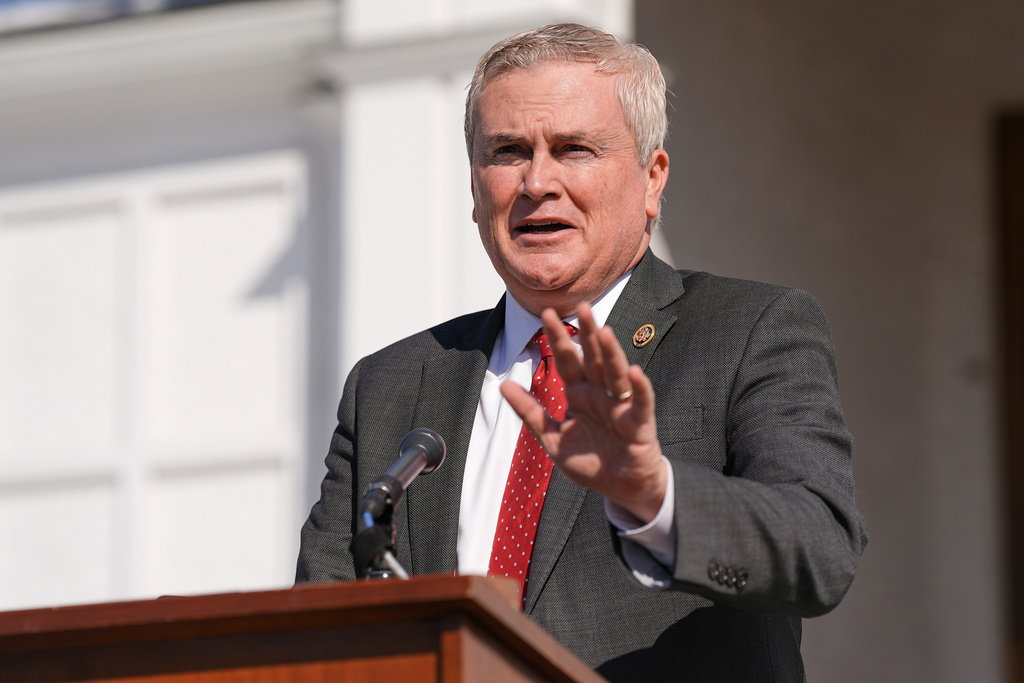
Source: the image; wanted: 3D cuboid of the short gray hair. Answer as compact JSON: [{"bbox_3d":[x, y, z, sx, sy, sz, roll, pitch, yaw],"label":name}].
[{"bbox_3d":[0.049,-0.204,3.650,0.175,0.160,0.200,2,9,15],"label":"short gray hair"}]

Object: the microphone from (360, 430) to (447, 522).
[{"bbox_3d":[-0.091,0.111,3.330,0.038,0.038,0.150,3,20,16],"label":"microphone"}]

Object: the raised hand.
[{"bbox_3d":[0.060,0.059,3.320,0.127,0.178,0.080,-10,16,14],"label":"raised hand"}]

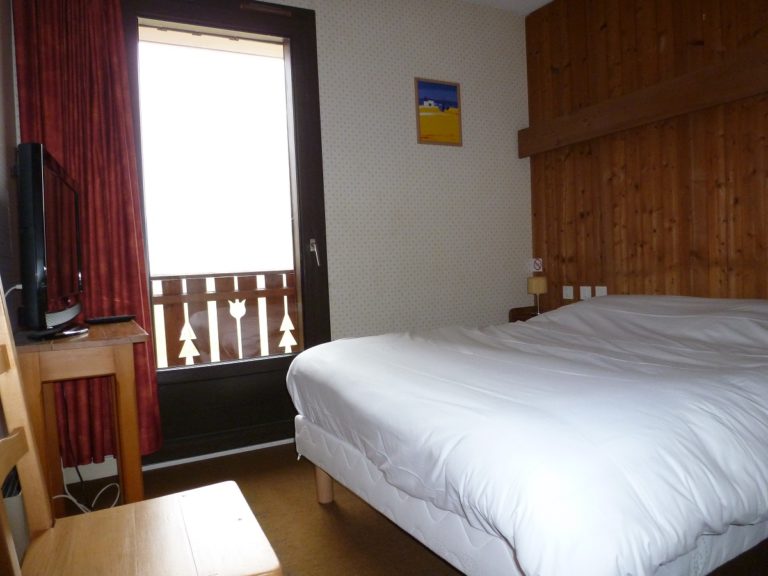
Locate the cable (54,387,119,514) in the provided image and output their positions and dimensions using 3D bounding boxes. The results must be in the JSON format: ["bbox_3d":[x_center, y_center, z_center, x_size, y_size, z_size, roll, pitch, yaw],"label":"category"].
[{"bbox_3d":[-1.202,0.638,2.149,0.280,0.460,0.280,-3,2,-31],"label":"cable"}]

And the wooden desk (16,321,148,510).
[{"bbox_3d":[-0.889,0.501,1.588,0.330,0.745,0.600,-3,2,-29],"label":"wooden desk"}]

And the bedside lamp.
[{"bbox_3d":[0.997,0.055,3.460,0.125,0.260,0.125,-3,2,-31],"label":"bedside lamp"}]

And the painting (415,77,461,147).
[{"bbox_3d":[0.351,-1.090,3.317,0.350,0.395,0.020,-3,2,-31],"label":"painting"}]

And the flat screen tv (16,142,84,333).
[{"bbox_3d":[-0.951,-0.108,1.523,0.140,0.482,0.550,-3,2,-23],"label":"flat screen tv"}]

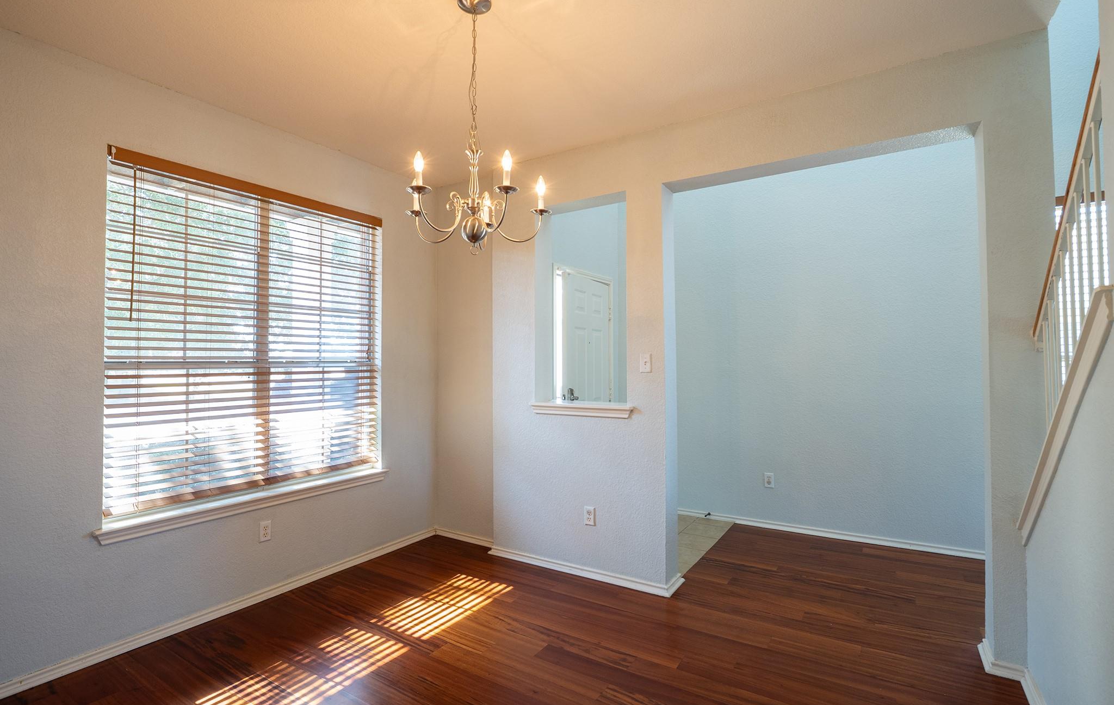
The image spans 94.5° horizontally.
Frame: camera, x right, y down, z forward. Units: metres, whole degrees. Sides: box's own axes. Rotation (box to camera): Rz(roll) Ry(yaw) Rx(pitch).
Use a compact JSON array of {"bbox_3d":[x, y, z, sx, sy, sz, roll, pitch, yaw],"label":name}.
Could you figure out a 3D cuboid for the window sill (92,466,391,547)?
[{"bbox_3d":[-1.670,0.853,2.998,0.143,0.073,1.609,-1,-1,33],"label":"window sill"}]

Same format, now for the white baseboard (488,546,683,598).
[{"bbox_3d":[0.149,1.383,3.396,1.326,0.058,0.265,-1,-1,33],"label":"white baseboard"}]

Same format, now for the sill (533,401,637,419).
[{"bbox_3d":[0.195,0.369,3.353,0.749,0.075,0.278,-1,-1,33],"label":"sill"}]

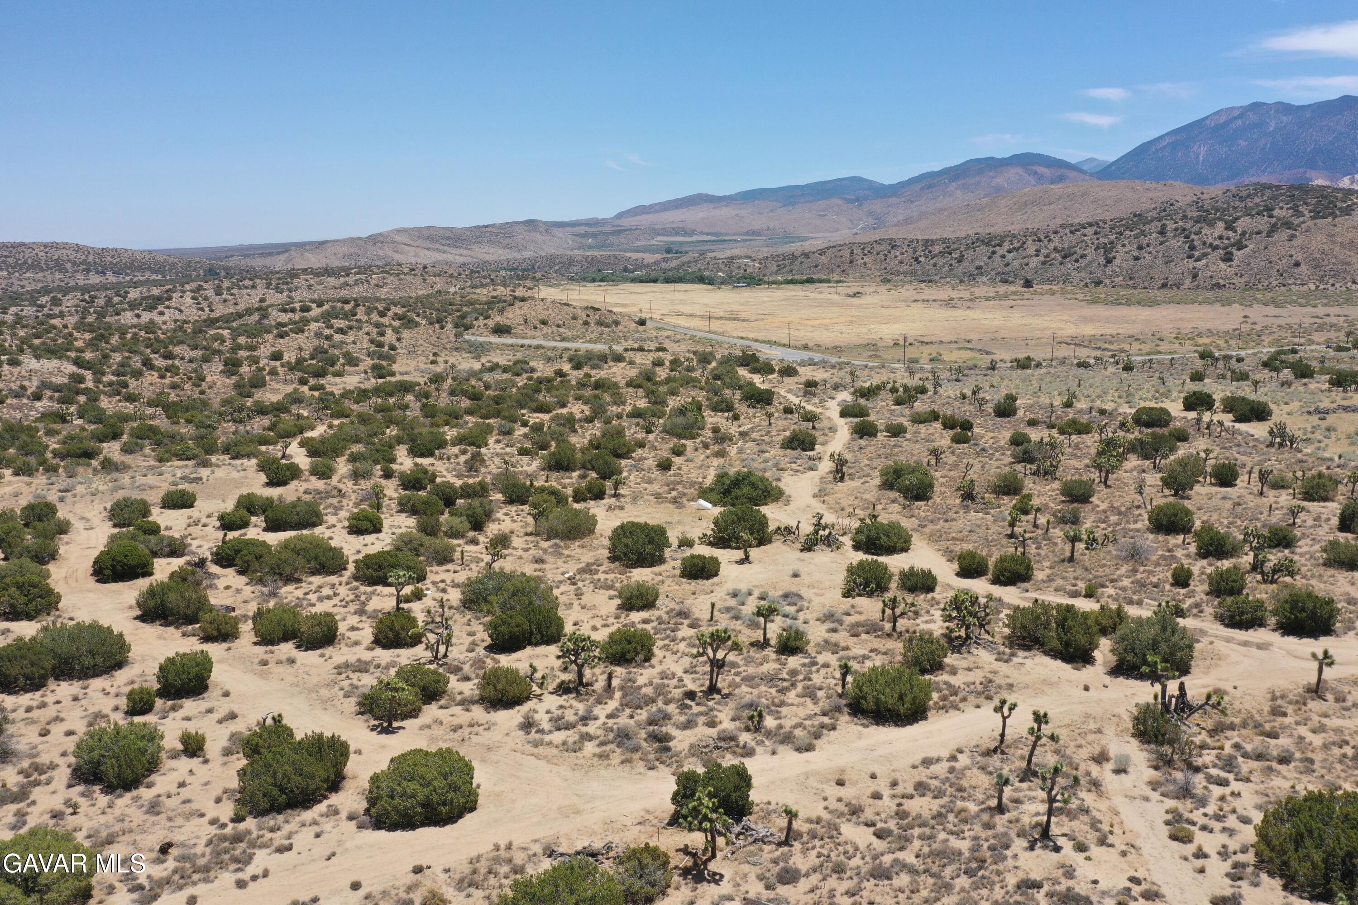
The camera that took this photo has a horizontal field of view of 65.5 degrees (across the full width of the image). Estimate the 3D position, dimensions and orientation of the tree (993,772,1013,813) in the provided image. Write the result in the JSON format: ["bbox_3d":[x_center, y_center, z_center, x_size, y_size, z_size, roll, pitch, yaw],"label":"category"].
[{"bbox_3d":[16.912,17.785,55.180,0.948,2.227,0.900,3,12,18],"label":"tree"}]

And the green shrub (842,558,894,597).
[{"bbox_3d":[16.904,11.073,94.329,4.476,3.038,4.252,2,12,10],"label":"green shrub"}]

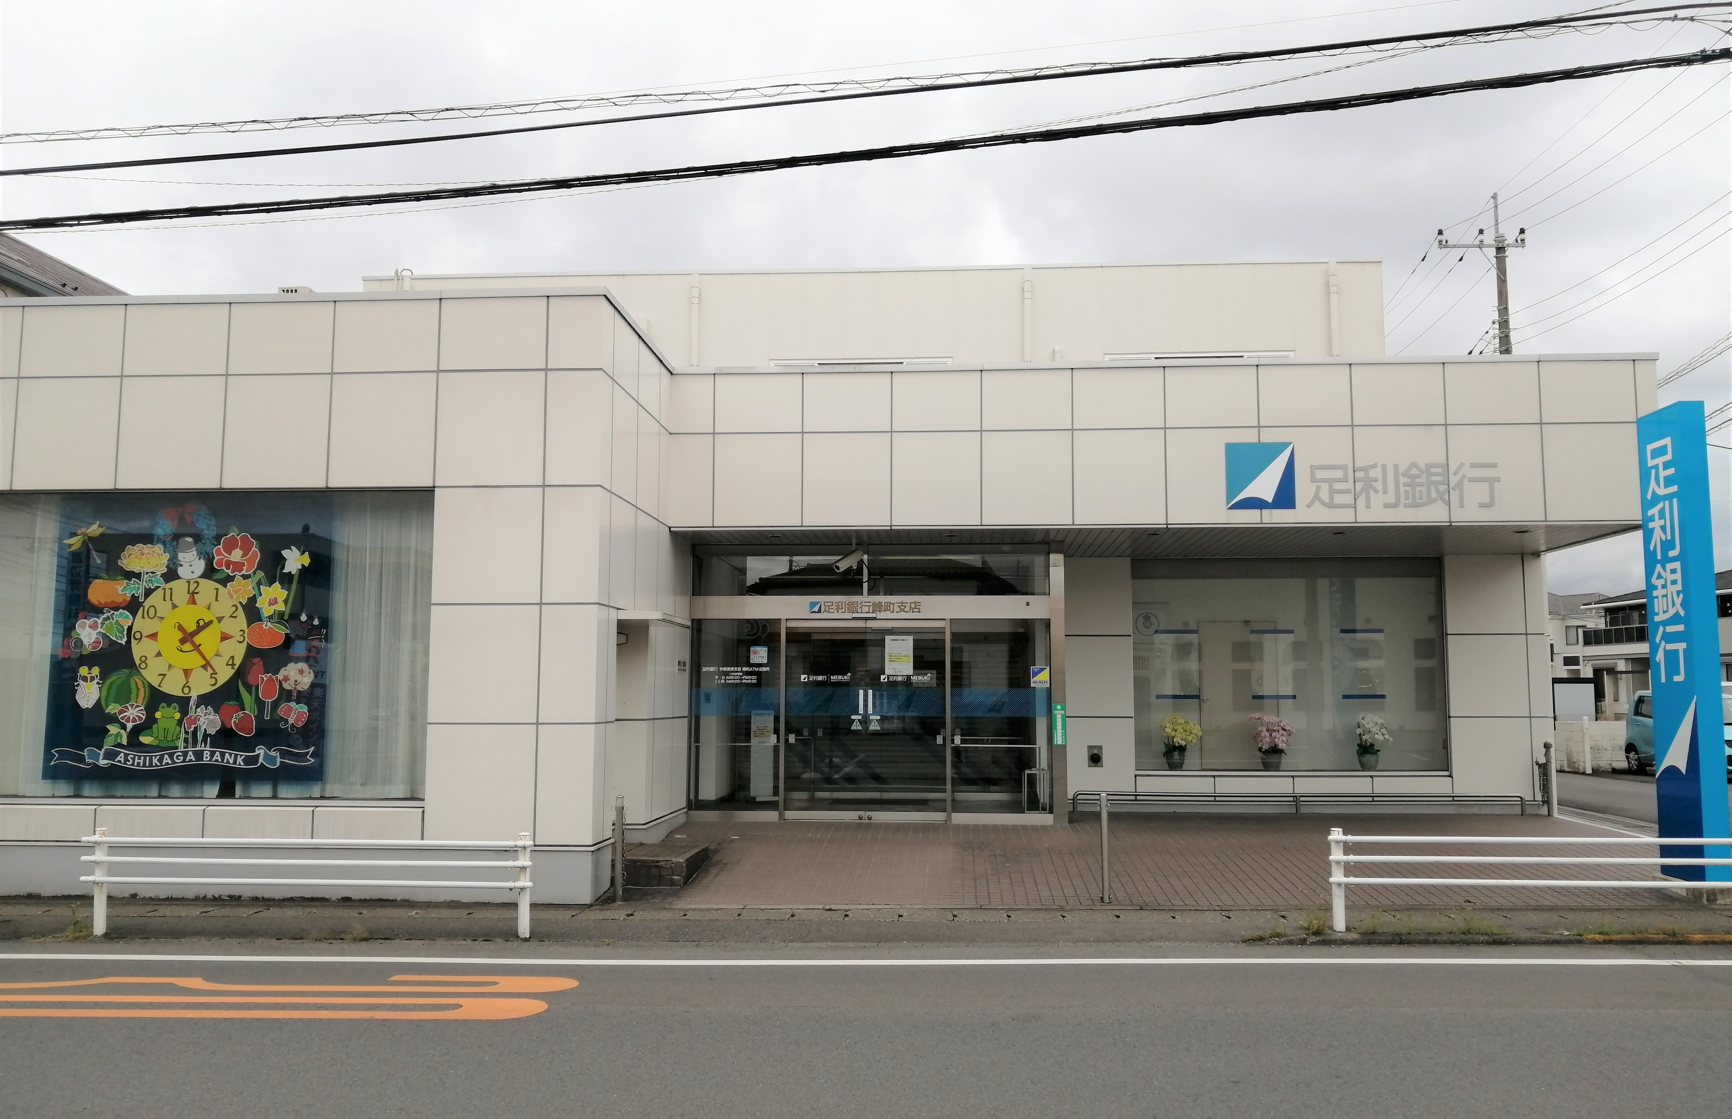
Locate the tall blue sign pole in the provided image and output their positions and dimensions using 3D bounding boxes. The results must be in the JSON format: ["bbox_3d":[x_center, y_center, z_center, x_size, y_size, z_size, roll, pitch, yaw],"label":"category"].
[{"bbox_3d":[6.597,0.663,10.931,0.187,3.790,0.690,0,-6,4],"label":"tall blue sign pole"}]

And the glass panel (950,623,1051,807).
[{"bbox_3d":[1.415,1.671,14.171,1.053,2.065,0.080,0,-6,4],"label":"glass panel"}]

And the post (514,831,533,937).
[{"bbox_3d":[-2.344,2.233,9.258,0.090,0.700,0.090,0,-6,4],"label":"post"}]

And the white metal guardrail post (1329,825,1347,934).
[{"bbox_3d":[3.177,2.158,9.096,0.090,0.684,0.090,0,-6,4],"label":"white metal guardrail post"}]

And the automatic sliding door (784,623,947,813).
[{"bbox_3d":[0.000,1.695,14.261,1.725,2.092,0.080,0,-6,4],"label":"automatic sliding door"}]

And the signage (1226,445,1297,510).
[{"bbox_3d":[3.885,-0.815,13.296,0.673,0.658,0.060,0,-6,4],"label":"signage"}]

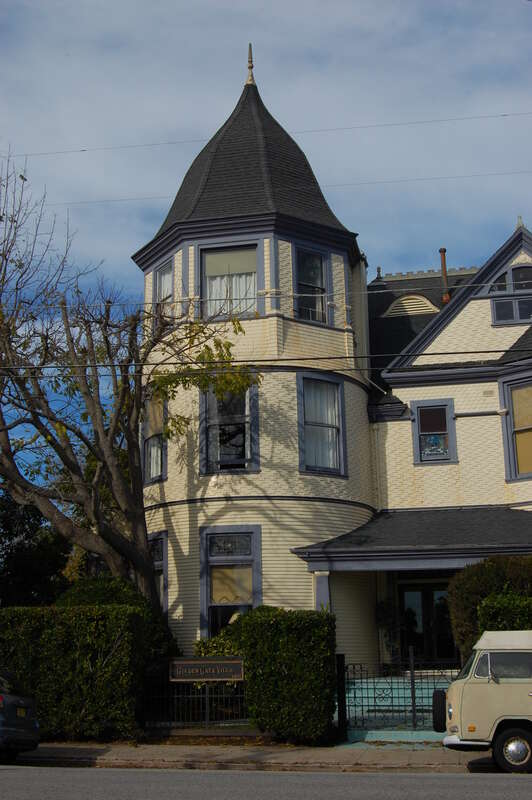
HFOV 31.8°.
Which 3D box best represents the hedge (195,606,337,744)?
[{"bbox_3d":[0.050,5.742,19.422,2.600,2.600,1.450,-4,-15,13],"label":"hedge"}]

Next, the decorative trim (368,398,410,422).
[{"bbox_3d":[3.454,0.236,26.290,1.150,0.700,0.400,-4,-15,13],"label":"decorative trim"}]

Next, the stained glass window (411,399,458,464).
[{"bbox_3d":[4.671,0.876,25.945,1.200,1.840,0.160,-4,-15,13],"label":"stained glass window"}]

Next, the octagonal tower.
[{"bbox_3d":[-0.255,-1.643,27.669,6.600,20.500,6.600,-4,-15,13],"label":"octagonal tower"}]

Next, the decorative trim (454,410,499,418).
[{"bbox_3d":[5.853,0.386,25.773,1.200,0.130,0.100,-4,-15,13],"label":"decorative trim"}]

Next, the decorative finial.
[{"bbox_3d":[-0.433,-10.847,30.135,0.280,1.580,0.280,-4,-15,13],"label":"decorative finial"}]

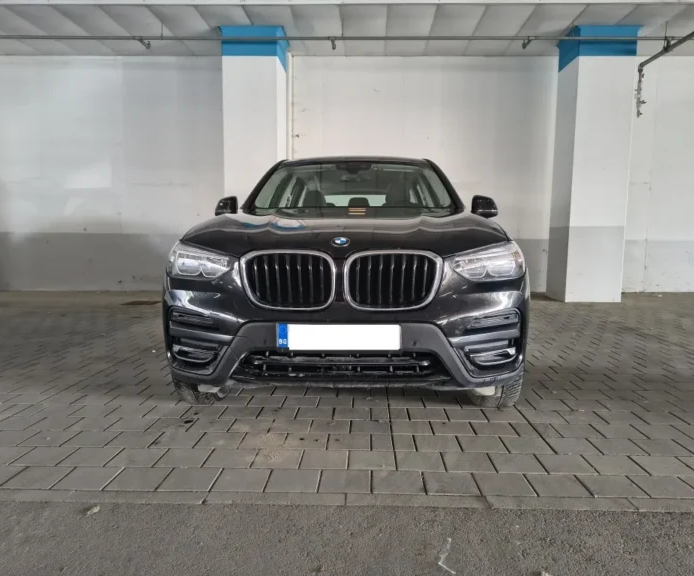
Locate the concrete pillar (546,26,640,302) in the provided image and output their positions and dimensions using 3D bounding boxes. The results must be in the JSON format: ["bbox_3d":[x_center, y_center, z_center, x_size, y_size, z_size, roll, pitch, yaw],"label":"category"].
[{"bbox_3d":[3.637,-1.762,7.999,0.800,3.900,0.800,0,5,2],"label":"concrete pillar"}]

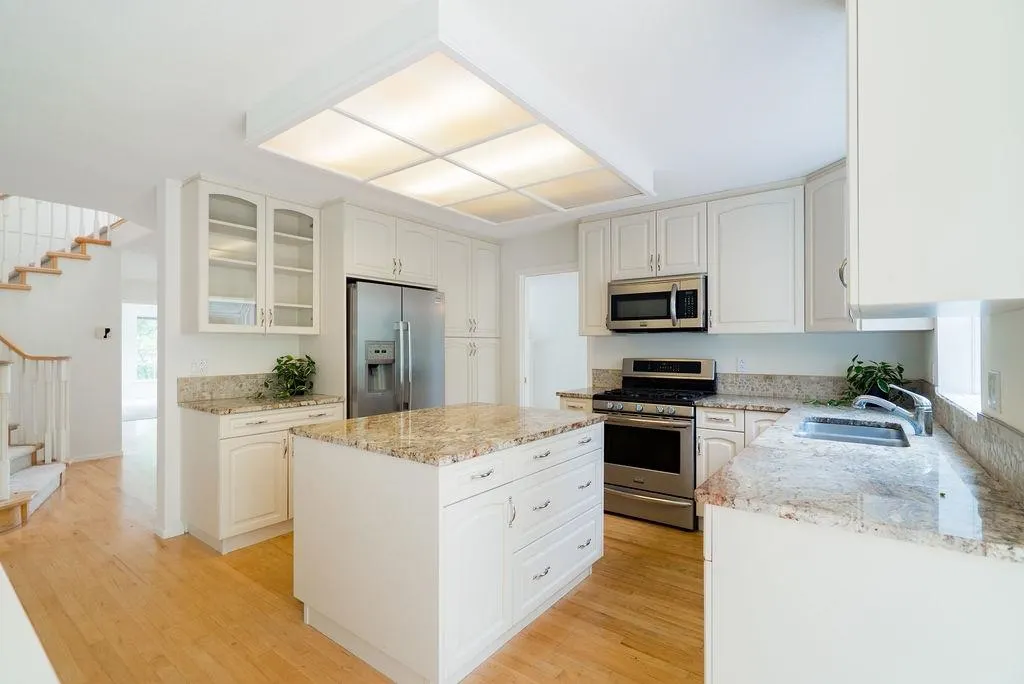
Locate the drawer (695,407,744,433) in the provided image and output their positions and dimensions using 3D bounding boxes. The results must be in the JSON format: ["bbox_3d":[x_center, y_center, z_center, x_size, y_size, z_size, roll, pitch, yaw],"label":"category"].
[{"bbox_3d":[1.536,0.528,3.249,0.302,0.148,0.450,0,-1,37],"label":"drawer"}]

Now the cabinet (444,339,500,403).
[{"bbox_3d":[-0.661,0.654,4.776,0.630,1.388,0.944,0,-1,37],"label":"cabinet"}]

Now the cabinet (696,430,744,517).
[{"bbox_3d":[1.600,0.902,3.322,0.296,0.620,0.620,-1,-1,37],"label":"cabinet"}]

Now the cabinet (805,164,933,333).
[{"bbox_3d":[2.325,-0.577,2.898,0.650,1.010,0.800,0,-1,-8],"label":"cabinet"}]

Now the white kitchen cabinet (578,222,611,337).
[{"bbox_3d":[0.829,-0.552,4.119,0.320,1.005,0.340,-1,-1,37],"label":"white kitchen cabinet"}]

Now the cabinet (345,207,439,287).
[{"bbox_3d":[-1.211,-0.771,3.979,0.645,0.548,0.931,-1,-1,37],"label":"cabinet"}]

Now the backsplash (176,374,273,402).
[{"bbox_3d":[-2.008,0.338,3.428,0.025,0.178,0.855,-1,-1,37],"label":"backsplash"}]

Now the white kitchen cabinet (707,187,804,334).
[{"bbox_3d":[1.808,-0.551,3.348,0.602,0.981,0.345,0,-1,37],"label":"white kitchen cabinet"}]

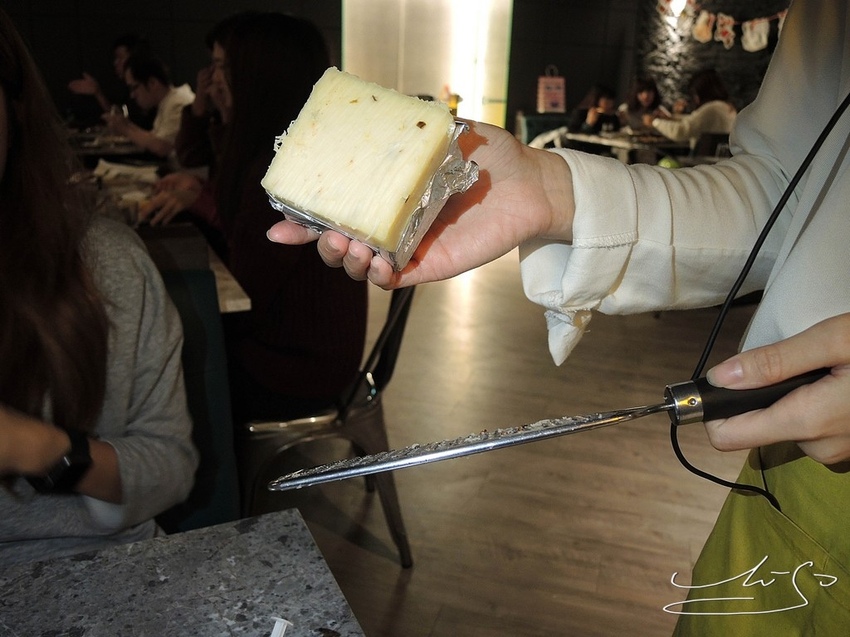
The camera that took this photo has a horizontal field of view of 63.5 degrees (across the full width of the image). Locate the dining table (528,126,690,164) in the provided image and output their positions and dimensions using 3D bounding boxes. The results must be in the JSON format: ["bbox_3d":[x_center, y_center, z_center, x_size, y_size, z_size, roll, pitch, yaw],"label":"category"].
[{"bbox_3d":[1.714,-1.210,6.113,1.200,0.740,0.850,-2,18,-11],"label":"dining table"}]

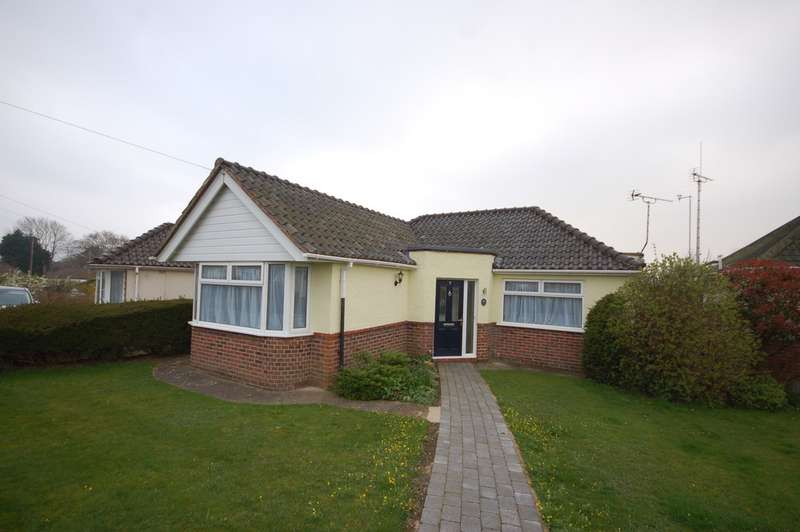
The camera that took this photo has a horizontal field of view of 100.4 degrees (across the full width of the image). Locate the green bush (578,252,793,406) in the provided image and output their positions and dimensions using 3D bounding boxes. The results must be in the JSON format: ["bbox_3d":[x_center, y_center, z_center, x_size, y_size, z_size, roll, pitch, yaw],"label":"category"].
[{"bbox_3d":[5.524,1.210,6.874,2.850,2.650,1.900,0,-3,32],"label":"green bush"}]

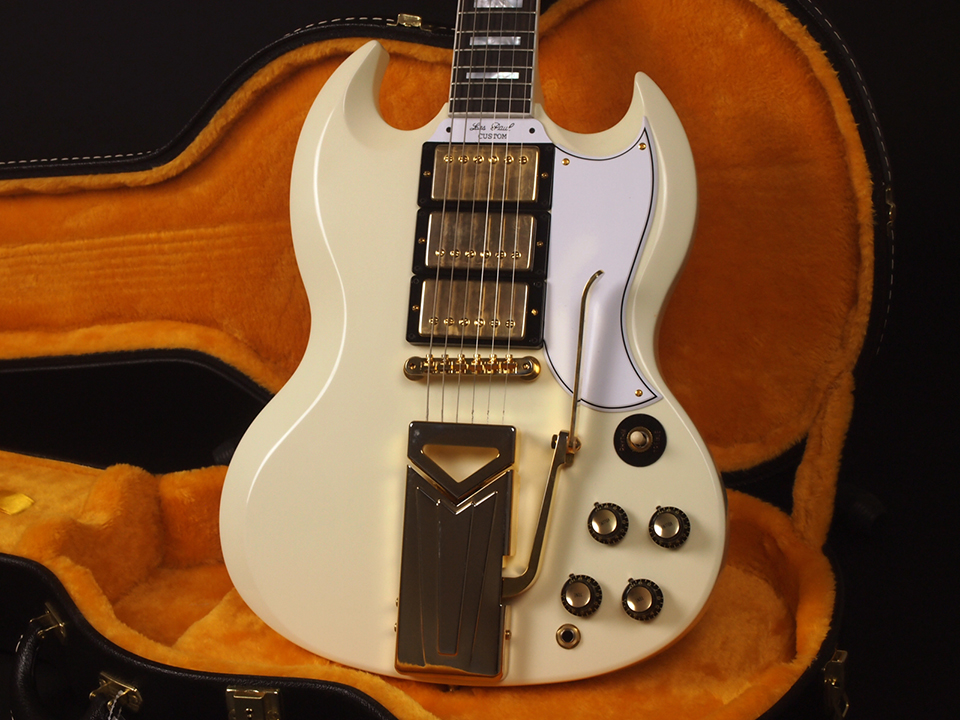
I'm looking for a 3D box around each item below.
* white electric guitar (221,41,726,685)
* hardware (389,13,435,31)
[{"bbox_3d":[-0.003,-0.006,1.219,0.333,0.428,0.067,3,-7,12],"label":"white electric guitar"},{"bbox_3d":[-0.050,-0.240,1.335,0.033,0.011,0.014,8,-5,9],"label":"hardware"}]

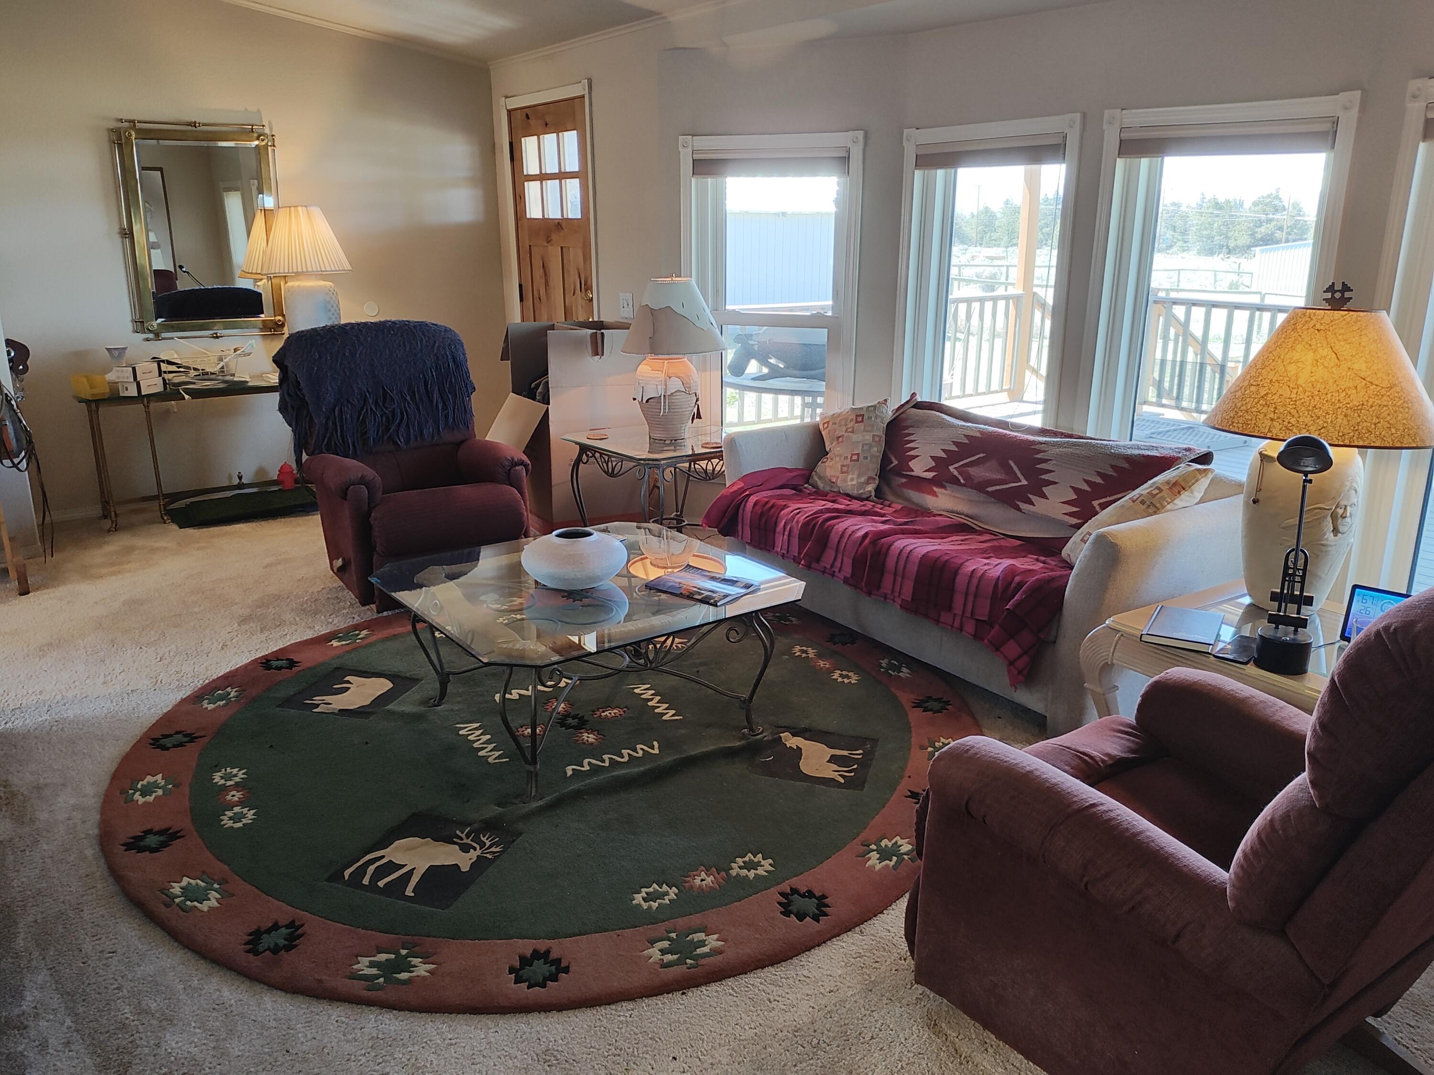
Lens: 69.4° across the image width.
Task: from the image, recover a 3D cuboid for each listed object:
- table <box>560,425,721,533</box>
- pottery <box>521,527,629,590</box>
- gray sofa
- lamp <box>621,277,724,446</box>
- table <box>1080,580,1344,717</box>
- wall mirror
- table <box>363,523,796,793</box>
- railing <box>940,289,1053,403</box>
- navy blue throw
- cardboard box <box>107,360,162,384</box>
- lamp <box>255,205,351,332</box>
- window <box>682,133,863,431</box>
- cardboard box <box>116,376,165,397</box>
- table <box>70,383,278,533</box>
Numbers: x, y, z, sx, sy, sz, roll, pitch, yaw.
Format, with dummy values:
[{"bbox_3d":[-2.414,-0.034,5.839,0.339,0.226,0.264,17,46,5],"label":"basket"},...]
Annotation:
[{"bbox_3d":[-0.223,-0.172,4.566,0.660,0.545,0.660,-12,21,-34],"label":"table"},{"bbox_3d":[-0.413,0.059,3.008,0.310,0.152,0.310,0,17,0],"label":"pottery"},{"bbox_3d":[0.898,-0.009,3.707,0.920,0.720,1.740,-12,20,-35],"label":"gray sofa"},{"bbox_3d":[-0.181,-0.762,4.397,0.435,0.680,0.435,0,17,0],"label":"lamp"},{"bbox_3d":[1.308,0.464,2.460,0.590,0.520,0.640,-12,20,-35],"label":"table"},{"bbox_3d":[-2.582,-1.544,5.253,0.720,1.035,0.060,-12,24,-34],"label":"wall mirror"},{"bbox_3d":[-0.368,0.336,3.022,0.980,0.444,0.965,-12,20,-35],"label":"table"},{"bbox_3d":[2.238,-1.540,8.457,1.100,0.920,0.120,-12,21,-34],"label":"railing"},{"bbox_3d":[-1.437,-0.637,4.410,0.760,0.550,0.420,-12,20,-35],"label":"navy blue throw"},{"bbox_3d":[-2.814,-0.801,5.035,0.098,0.067,0.190,2,17,8],"label":"cardboard box"},{"bbox_3d":[-2.124,-1.274,5.415,0.460,0.875,0.460,-12,21,-34],"label":"lamp"},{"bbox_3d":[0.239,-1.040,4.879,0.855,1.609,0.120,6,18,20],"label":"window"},{"bbox_3d":[-2.789,-0.730,5.030,0.096,0.067,0.190,2,17,8],"label":"cardboard box"},{"bbox_3d":[-2.479,-0.487,5.431,1.420,0.650,0.370,-12,21,-34],"label":"table"}]

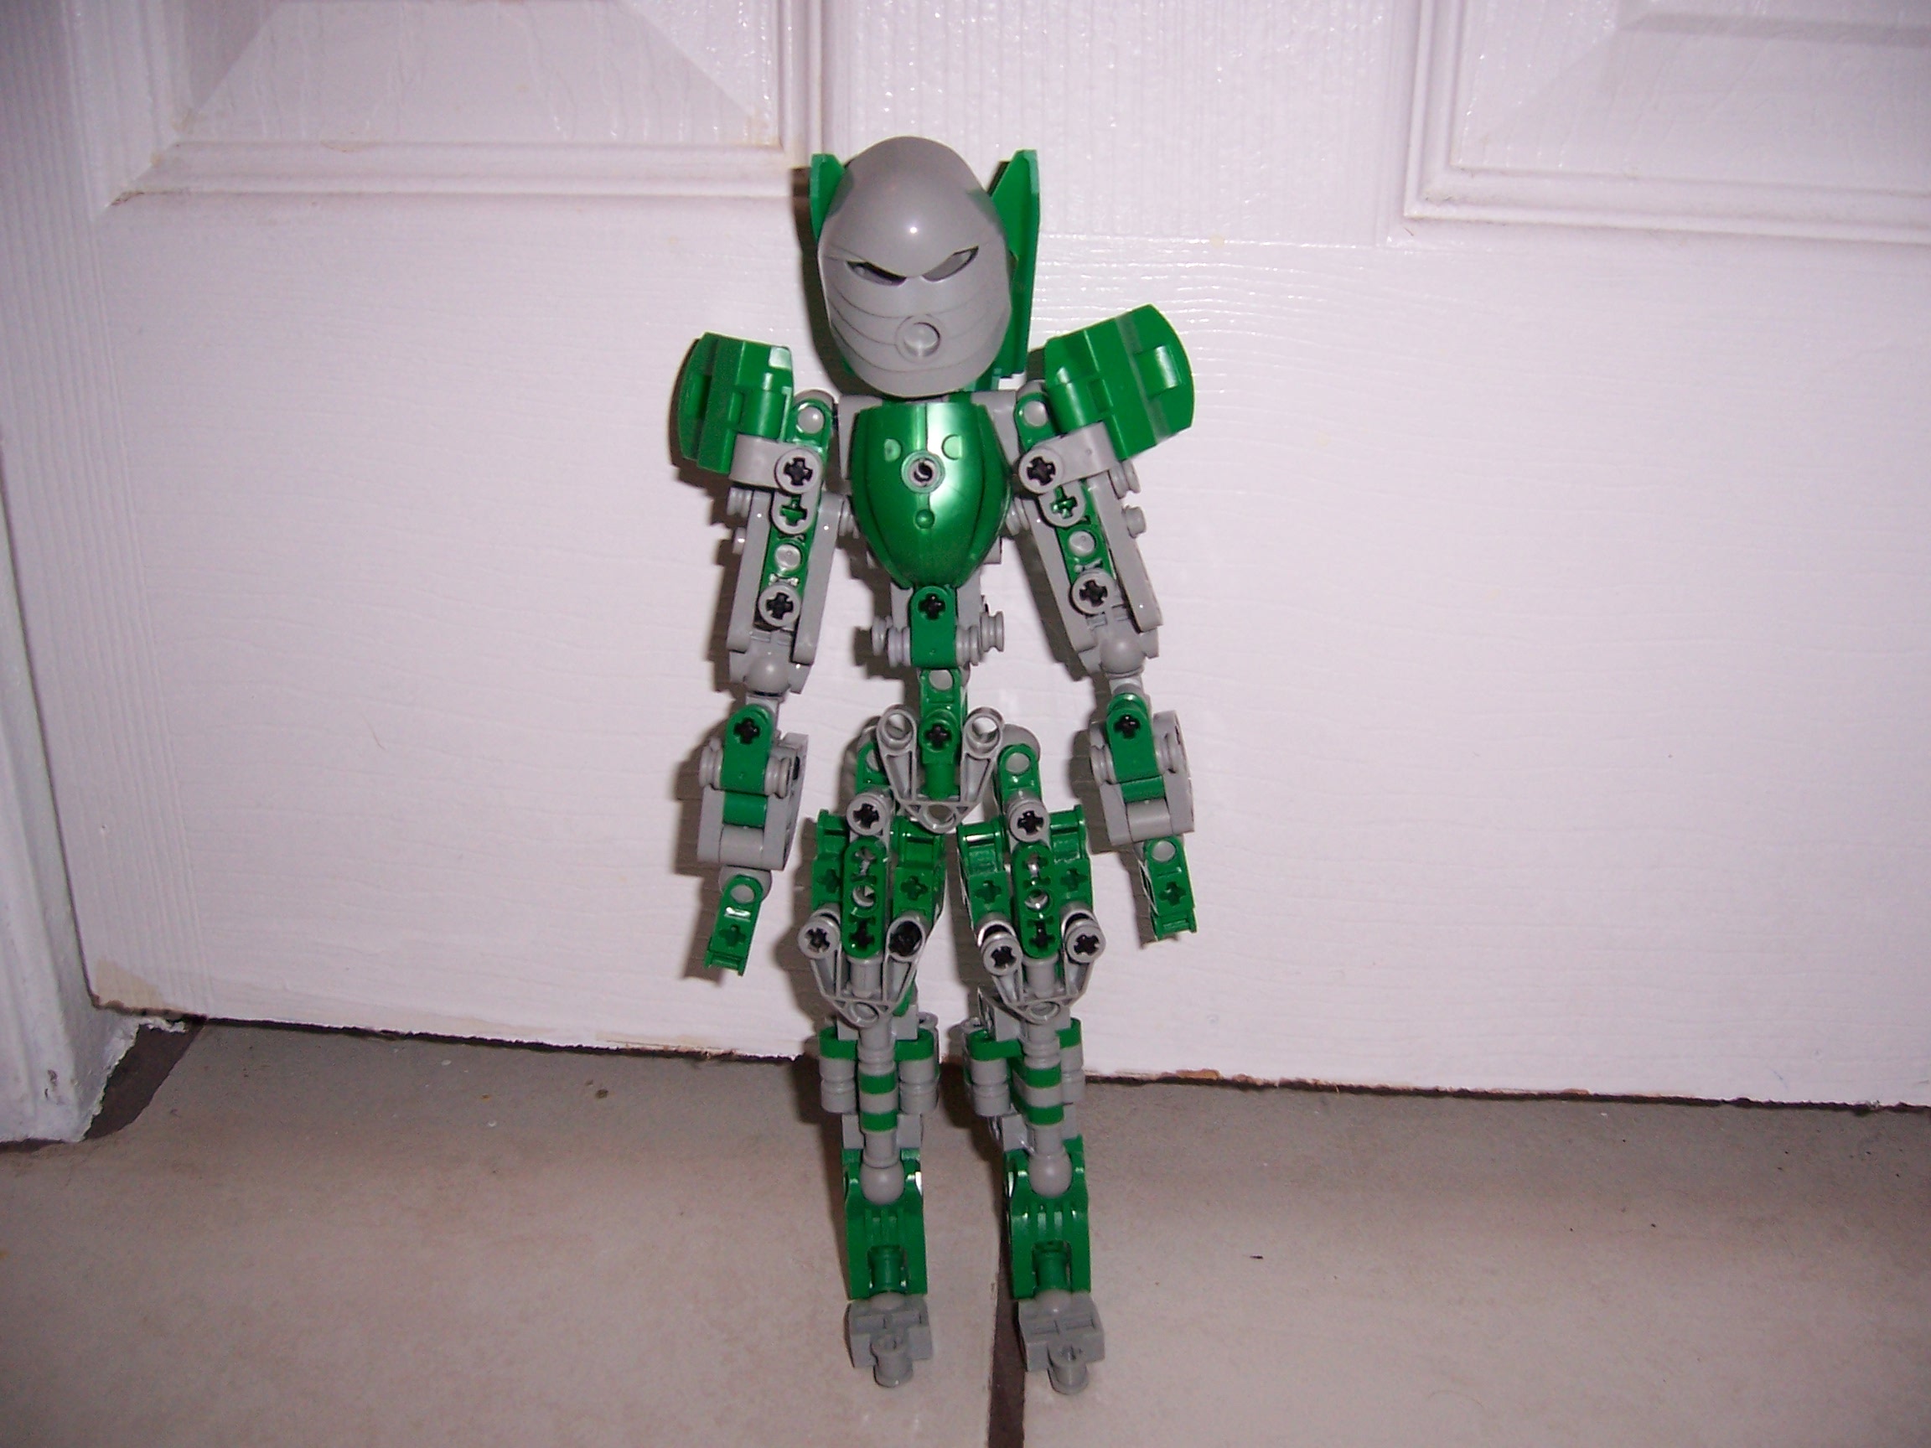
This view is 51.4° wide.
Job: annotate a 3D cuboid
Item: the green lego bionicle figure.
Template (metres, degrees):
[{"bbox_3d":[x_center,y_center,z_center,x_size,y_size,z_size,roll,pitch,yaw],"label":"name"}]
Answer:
[{"bbox_3d":[-0.004,0.008,0.390,0.095,0.237,0.081,2,20,6],"label":"green lego bionicle figure"}]

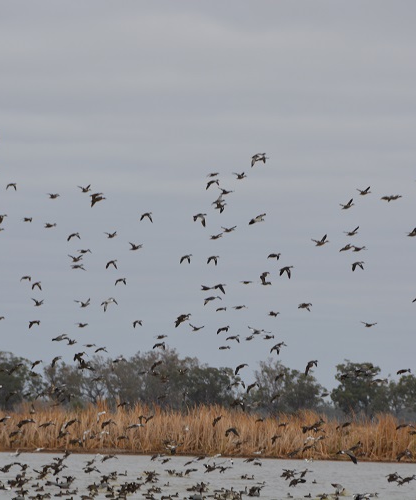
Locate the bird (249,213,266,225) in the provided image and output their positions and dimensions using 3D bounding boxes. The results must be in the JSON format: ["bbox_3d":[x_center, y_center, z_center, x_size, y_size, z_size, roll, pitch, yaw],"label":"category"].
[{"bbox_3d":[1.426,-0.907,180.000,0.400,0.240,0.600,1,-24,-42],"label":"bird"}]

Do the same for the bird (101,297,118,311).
[{"bbox_3d":[-2.837,1.541,180.000,0.420,0.360,0.560,1,-2,-35],"label":"bird"}]

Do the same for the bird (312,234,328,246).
[{"bbox_3d":[3.211,-0.274,180.000,0.460,0.370,0.600,1,-7,-38],"label":"bird"}]

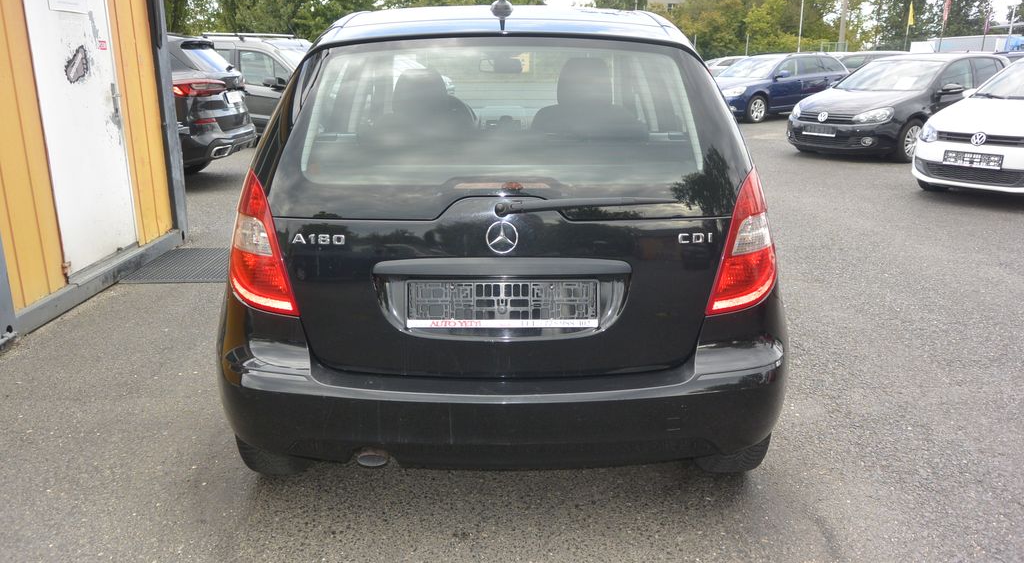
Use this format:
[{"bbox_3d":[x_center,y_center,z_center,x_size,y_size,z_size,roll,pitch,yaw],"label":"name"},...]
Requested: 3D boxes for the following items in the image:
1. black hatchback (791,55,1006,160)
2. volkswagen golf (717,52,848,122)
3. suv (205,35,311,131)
[{"bbox_3d":[6.000,-2.674,11.638,4.200,1.480,1.800,-10,19,-32],"label":"black hatchback"},{"bbox_3d":[6.240,-4.681,18.459,4.550,1.500,1.780,-11,19,-32],"label":"volkswagen golf"},{"bbox_3d":[-3.400,-2.897,11.864,4.500,1.780,1.840,14,22,40],"label":"suv"}]

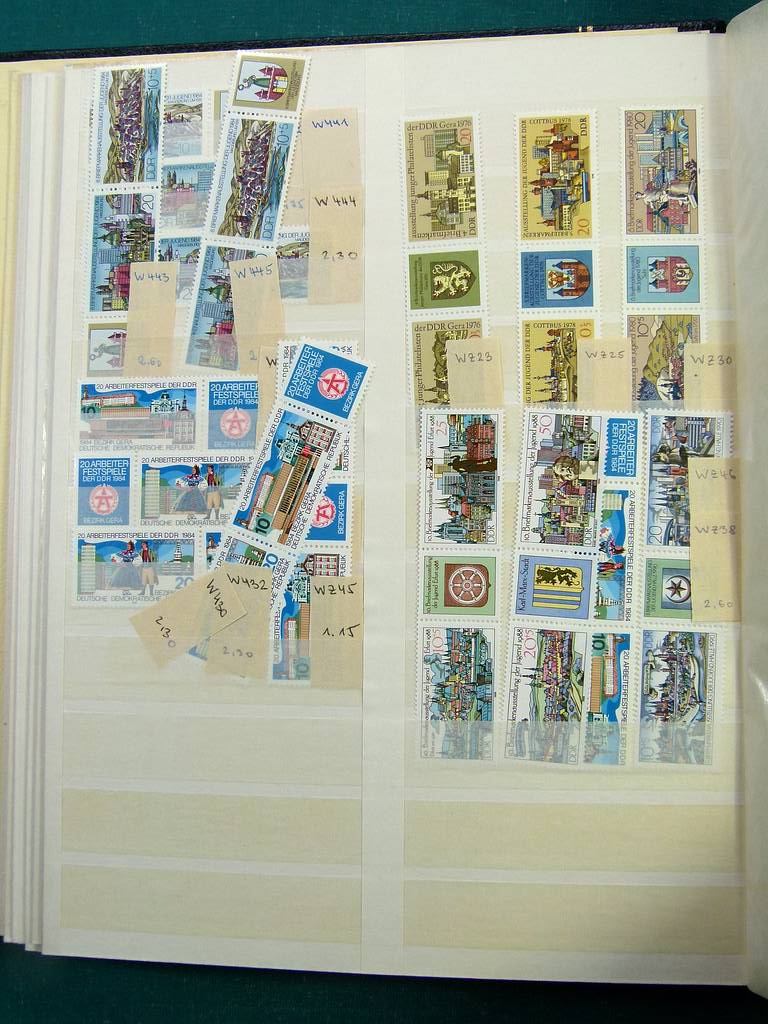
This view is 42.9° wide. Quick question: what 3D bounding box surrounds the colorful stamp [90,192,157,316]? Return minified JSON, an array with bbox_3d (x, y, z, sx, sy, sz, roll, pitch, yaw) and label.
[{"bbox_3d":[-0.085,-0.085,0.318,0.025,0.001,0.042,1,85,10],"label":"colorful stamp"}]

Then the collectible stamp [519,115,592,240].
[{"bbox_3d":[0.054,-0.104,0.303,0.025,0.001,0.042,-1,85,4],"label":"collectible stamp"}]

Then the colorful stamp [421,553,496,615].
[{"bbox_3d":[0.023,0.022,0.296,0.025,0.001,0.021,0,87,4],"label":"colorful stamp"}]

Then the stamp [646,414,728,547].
[{"bbox_3d":[0.092,-0.009,0.297,0.025,0.001,0.042,2,86,4],"label":"stamp"}]

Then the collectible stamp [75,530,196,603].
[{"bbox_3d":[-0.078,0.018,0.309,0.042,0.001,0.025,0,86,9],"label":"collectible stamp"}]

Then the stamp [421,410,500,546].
[{"bbox_3d":[0.024,-0.010,0.300,0.025,0.001,0.043,1,86,5],"label":"stamp"}]

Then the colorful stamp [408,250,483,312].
[{"bbox_3d":[0.019,-0.072,0.305,0.024,0.001,0.019,-1,86,5],"label":"colorful stamp"}]

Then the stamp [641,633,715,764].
[{"bbox_3d":[0.088,0.055,0.292,0.024,0.001,0.042,1,86,4],"label":"stamp"}]

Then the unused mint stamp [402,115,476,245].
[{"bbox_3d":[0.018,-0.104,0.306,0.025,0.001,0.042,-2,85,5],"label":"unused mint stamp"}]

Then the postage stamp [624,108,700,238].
[{"bbox_3d":[0.087,-0.106,0.305,0.025,0.001,0.042,0,86,3],"label":"postage stamp"}]

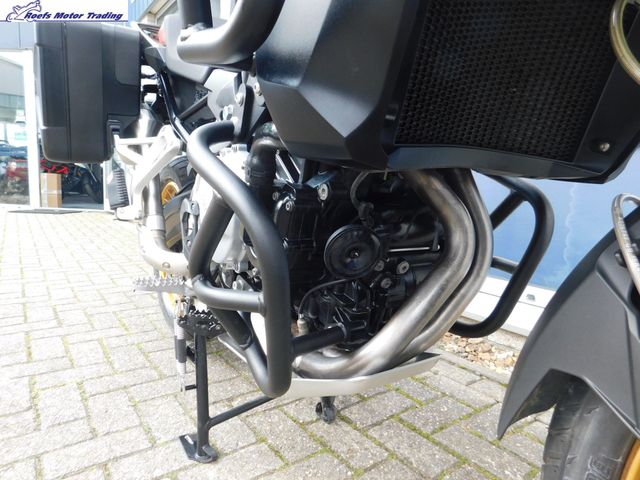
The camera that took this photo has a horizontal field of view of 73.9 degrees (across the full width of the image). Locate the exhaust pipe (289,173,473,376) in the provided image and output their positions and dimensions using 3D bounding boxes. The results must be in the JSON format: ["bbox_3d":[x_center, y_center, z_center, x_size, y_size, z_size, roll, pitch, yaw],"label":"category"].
[{"bbox_3d":[0.113,0.053,0.661,0.160,0.370,0.295,-4,10,-33],"label":"exhaust pipe"}]

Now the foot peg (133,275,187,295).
[{"bbox_3d":[-0.343,0.096,0.915,0.108,0.034,0.052,0,8,-34],"label":"foot peg"}]

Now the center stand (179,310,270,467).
[{"bbox_3d":[-0.151,0.304,1.016,0.340,0.305,0.170,-4,10,-33],"label":"center stand"}]

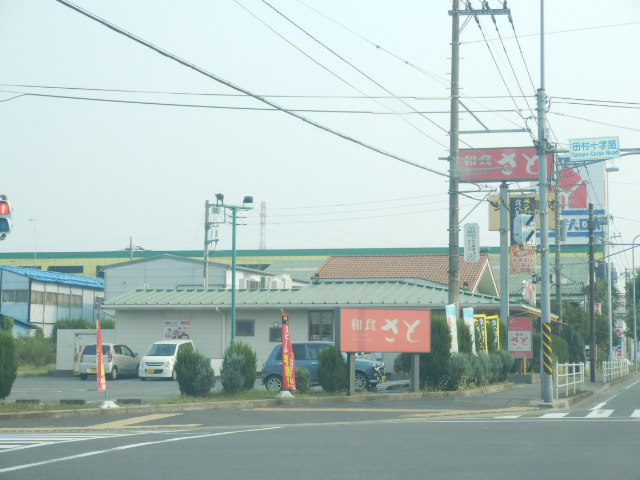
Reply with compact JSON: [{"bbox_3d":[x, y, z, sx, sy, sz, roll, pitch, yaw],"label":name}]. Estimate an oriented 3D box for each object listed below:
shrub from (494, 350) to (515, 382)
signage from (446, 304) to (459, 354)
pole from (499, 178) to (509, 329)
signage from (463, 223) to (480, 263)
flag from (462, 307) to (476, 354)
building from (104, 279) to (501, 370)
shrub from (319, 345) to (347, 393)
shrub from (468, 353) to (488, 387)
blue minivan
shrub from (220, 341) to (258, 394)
[{"bbox_3d":[6.384,4.395,56.300,0.750,1.130,0.800,-1,-4,12],"label":"shrub"},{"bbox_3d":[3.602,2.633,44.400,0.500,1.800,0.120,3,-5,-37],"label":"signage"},{"bbox_3d":[6.342,1.516,56.000,0.260,6.972,0.260,-1,-4,12],"label":"pole"},{"bbox_3d":[4.774,0.094,51.000,0.500,1.220,0.130,-1,-4,12],"label":"signage"},{"bbox_3d":[4.702,2.931,51.000,0.450,1.720,0.200,-1,-4,12],"label":"flag"},{"bbox_3d":[1.259,3.993,72.274,17.019,4.300,16.000,-1,-4,13],"label":"building"},{"bbox_3d":[0.325,3.349,42.300,0.780,1.300,0.750,0,-4,0],"label":"shrub"},{"bbox_3d":[4.949,4.075,50.800,0.680,1.130,0.680,-1,-4,11],"label":"shrub"},{"bbox_3d":[0.083,3.495,45.200,3.395,1.440,1.475,-1,-4,11],"label":"blue minivan"},{"bbox_3d":[-2.119,3.321,42.300,0.920,1.313,0.920,0,-4,0],"label":"shrub"}]

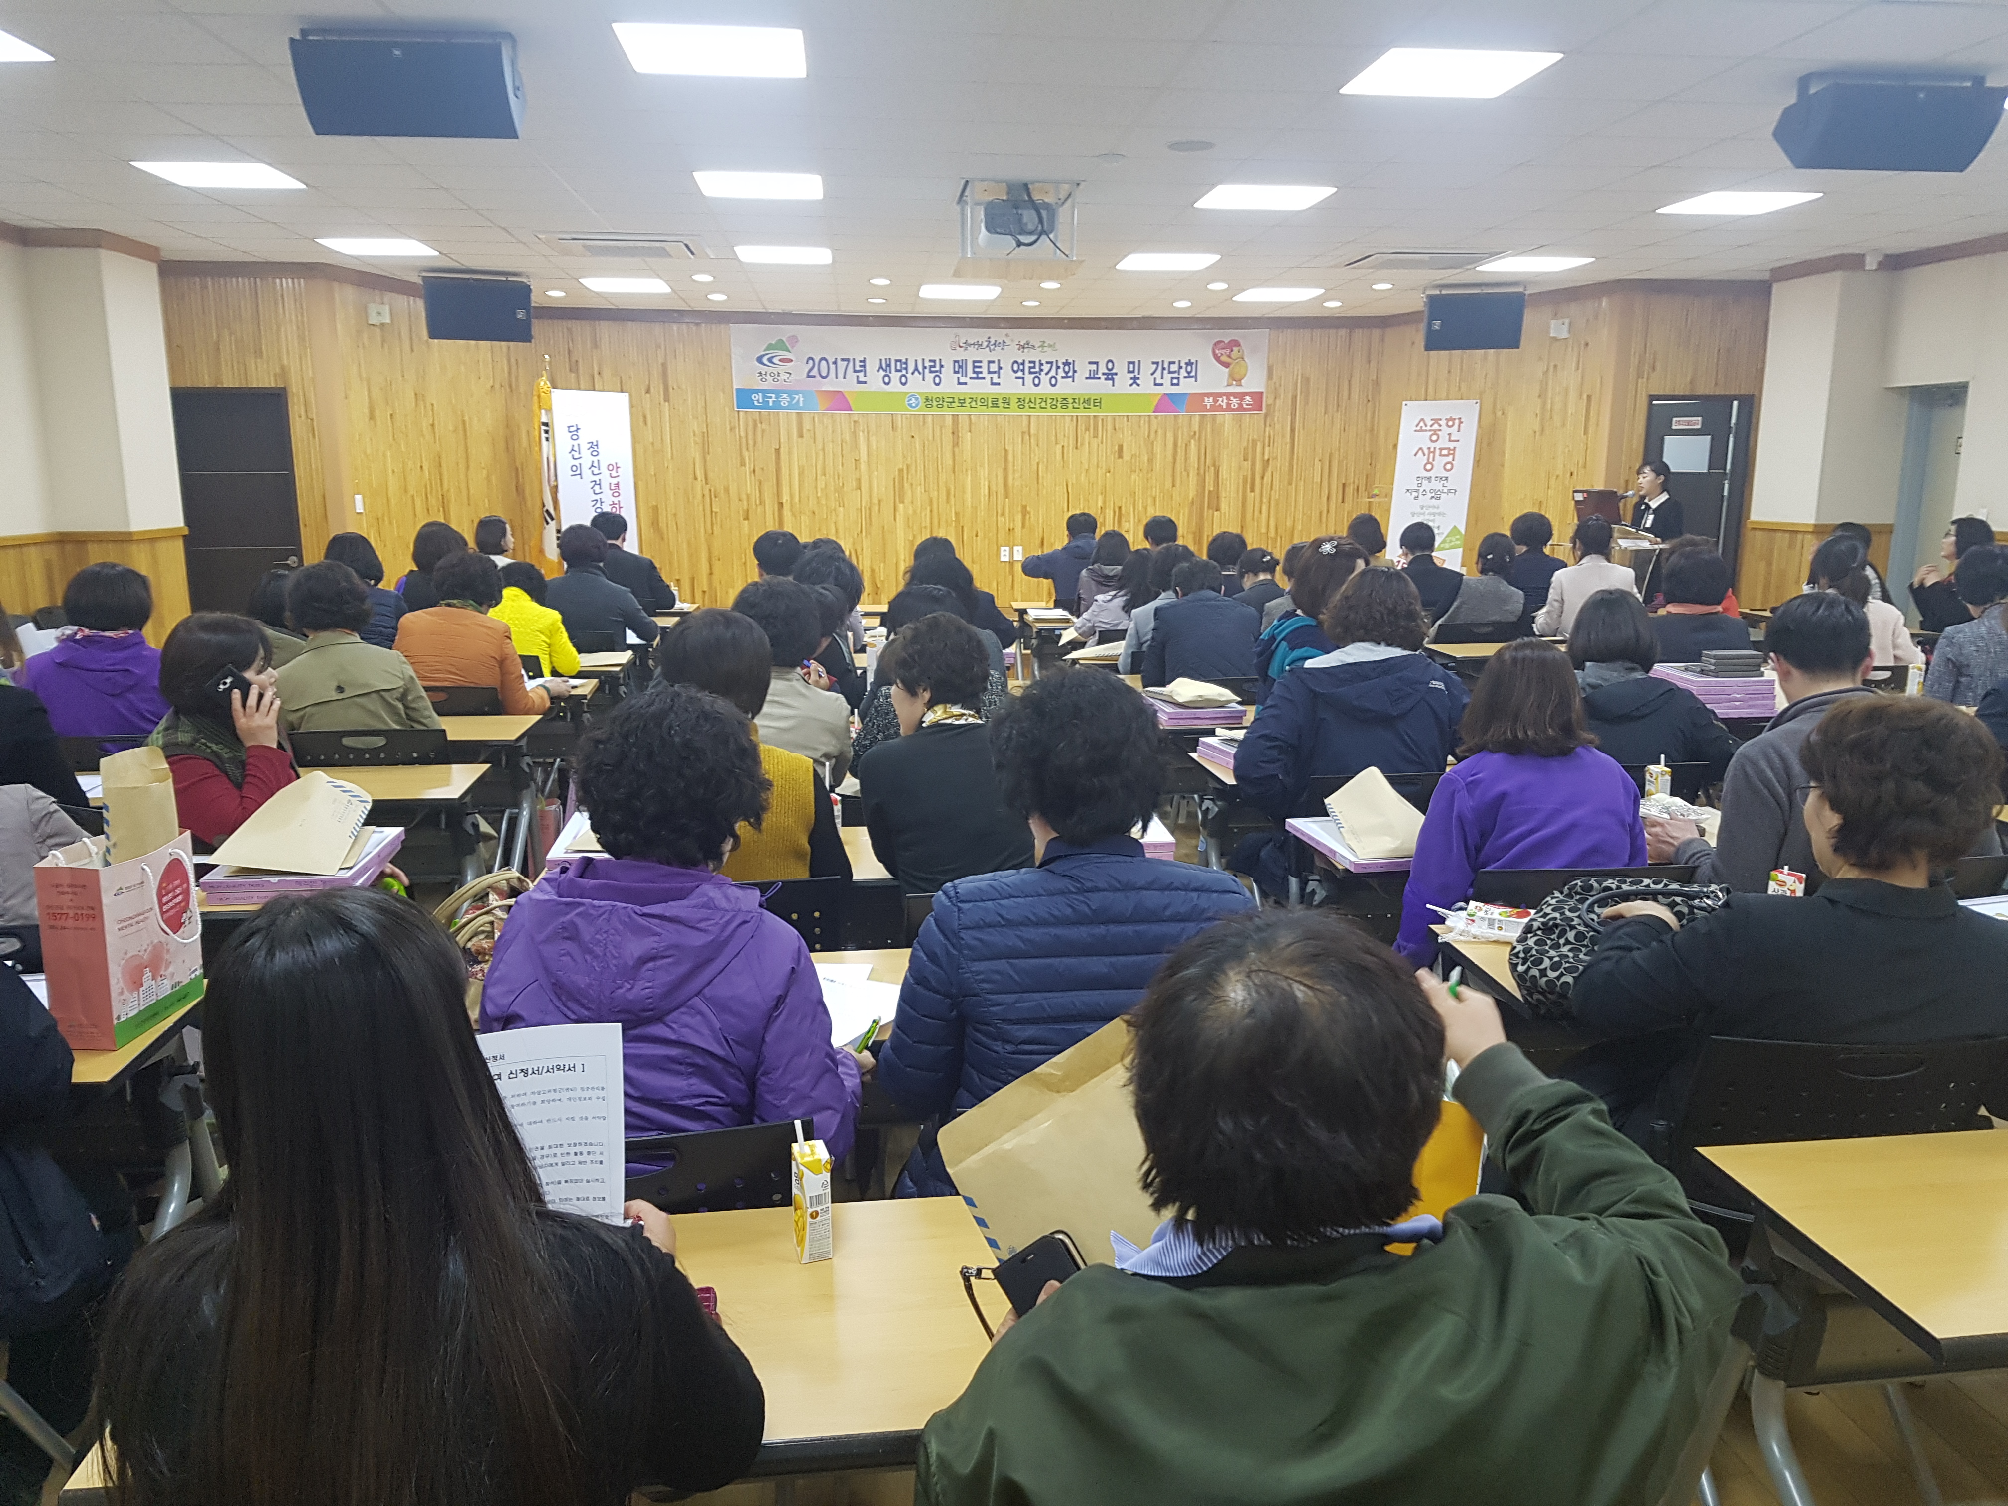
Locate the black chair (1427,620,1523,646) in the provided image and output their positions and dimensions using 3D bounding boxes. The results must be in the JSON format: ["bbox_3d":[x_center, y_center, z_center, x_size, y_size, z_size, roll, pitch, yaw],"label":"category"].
[{"bbox_3d":[2.358,-0.288,7.900,0.480,0.810,0.530,-3,11,-14],"label":"black chair"}]

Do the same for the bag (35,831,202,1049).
[{"bbox_3d":[-1.382,0.287,2.365,0.100,0.283,0.232,0,10,3],"label":"bag"}]

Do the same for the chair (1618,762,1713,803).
[{"bbox_3d":[1.627,0.396,4.239,0.480,0.810,0.530,-1,11,-7],"label":"chair"}]

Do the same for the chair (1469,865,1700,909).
[{"bbox_3d":[1.123,0.582,3.279,0.480,0.820,0.530,-1,10,-5],"label":"chair"}]

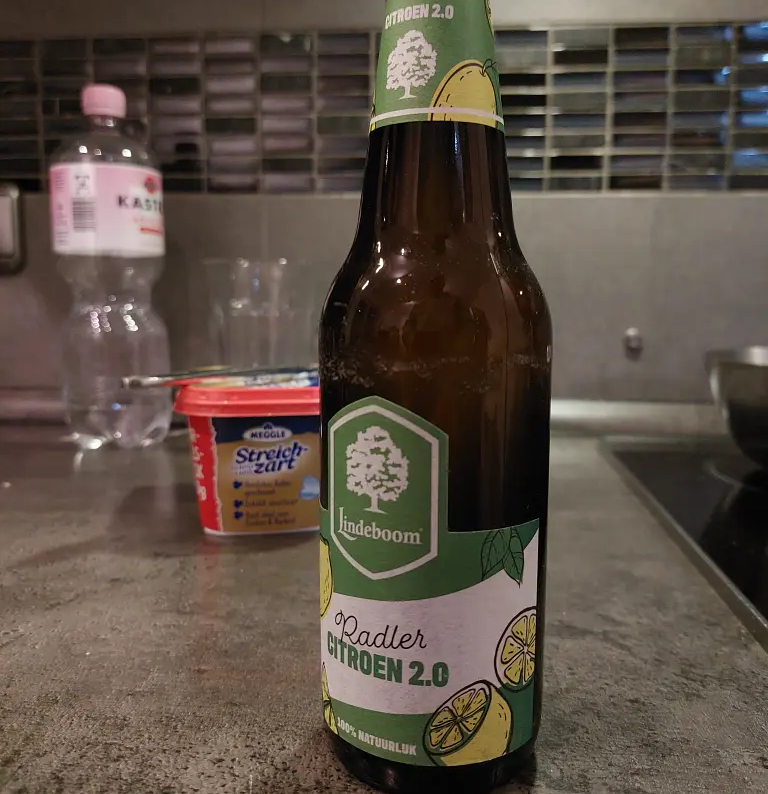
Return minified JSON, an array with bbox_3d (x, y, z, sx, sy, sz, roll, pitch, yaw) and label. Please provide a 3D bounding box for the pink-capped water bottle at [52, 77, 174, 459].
[{"bbox_3d":[-0.224,-0.101,0.586,0.085,0.285,0.085,2,8,17],"label":"pink-capped water bottle"}]

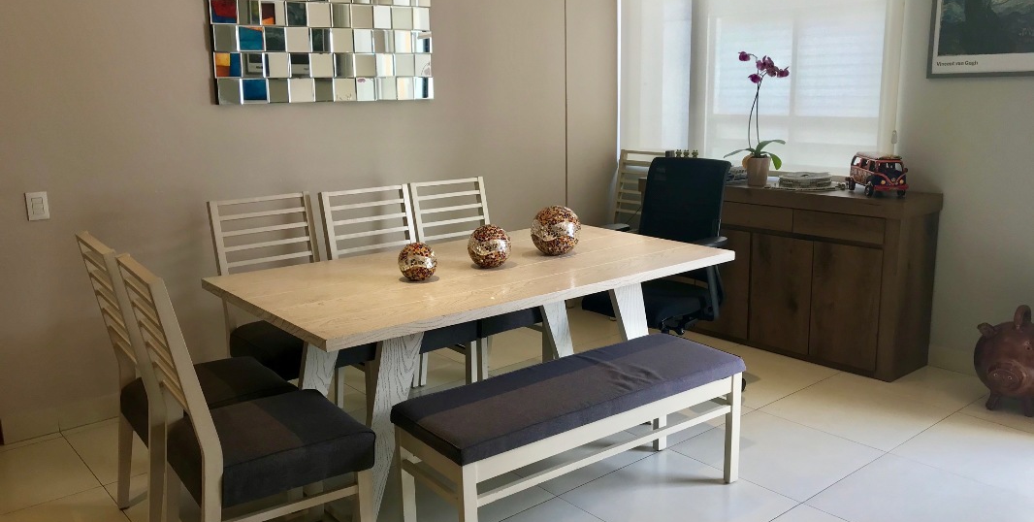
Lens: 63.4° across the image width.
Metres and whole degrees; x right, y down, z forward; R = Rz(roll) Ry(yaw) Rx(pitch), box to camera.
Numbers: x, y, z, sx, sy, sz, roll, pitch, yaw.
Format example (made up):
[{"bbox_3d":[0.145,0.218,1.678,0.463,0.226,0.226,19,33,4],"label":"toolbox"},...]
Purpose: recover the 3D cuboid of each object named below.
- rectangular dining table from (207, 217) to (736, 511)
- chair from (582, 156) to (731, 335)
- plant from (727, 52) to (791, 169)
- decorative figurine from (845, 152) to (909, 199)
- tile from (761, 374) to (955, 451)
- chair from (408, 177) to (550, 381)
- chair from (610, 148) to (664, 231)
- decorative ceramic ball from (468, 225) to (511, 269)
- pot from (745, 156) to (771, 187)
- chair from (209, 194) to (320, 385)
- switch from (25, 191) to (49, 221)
[{"bbox_3d":[-0.123,0.384,3.344,1.840,0.757,1.000,-10,15,-37],"label":"rectangular dining table"},{"bbox_3d":[0.669,0.062,4.052,0.680,1.060,0.660,-13,16,-43],"label":"chair"},{"bbox_3d":[1.320,-0.789,4.561,0.230,0.690,0.280,-11,15,-39],"label":"plant"},{"bbox_3d":[1.758,-0.427,4.090,0.180,0.190,0.290,-1,12,0],"label":"decorative figurine"},{"bbox_3d":[1.495,0.666,3.687,0.600,0.010,0.600,-11,15,-38],"label":"tile"},{"bbox_3d":[-0.186,0.119,4.024,0.450,1.000,0.580,-10,15,-35],"label":"chair"},{"bbox_3d":[0.646,-0.181,5.346,0.580,1.000,0.450,-11,15,-38],"label":"chair"},{"bbox_3d":[-0.106,-0.057,3.218,0.164,0.164,0.164,-1,12,0],"label":"decorative ceramic ball"},{"bbox_3d":[1.290,-0.480,4.490,0.125,0.150,0.125,-1,12,0],"label":"pot"},{"bbox_3d":[-0.925,0.247,3.506,0.450,1.000,0.580,-10,15,-37],"label":"chair"},{"bbox_3d":[-2.001,-0.228,3.496,0.079,0.118,0.012,-11,15,-38],"label":"switch"}]

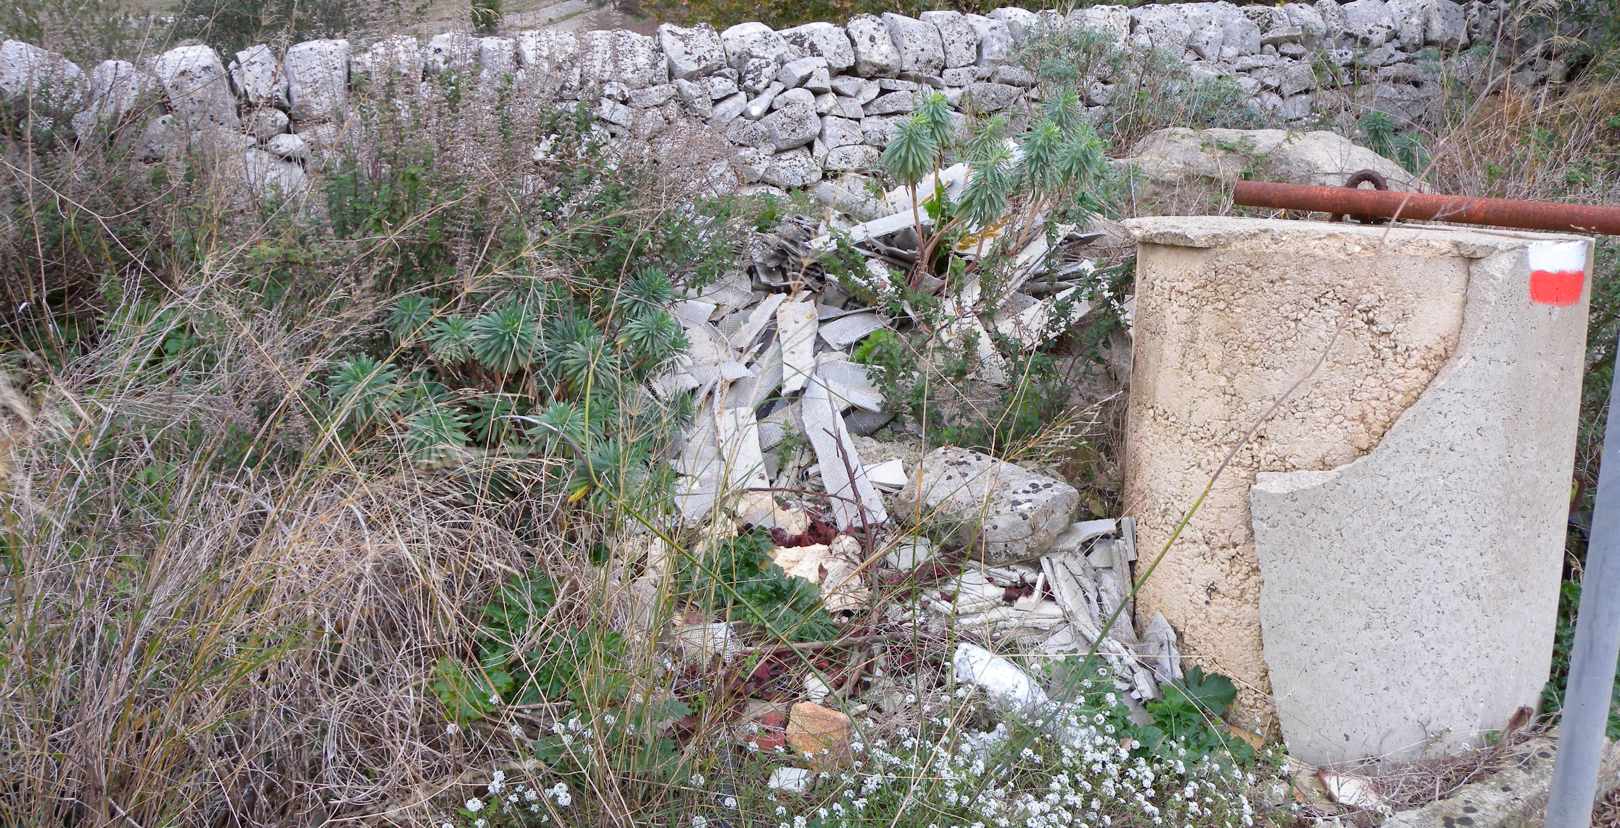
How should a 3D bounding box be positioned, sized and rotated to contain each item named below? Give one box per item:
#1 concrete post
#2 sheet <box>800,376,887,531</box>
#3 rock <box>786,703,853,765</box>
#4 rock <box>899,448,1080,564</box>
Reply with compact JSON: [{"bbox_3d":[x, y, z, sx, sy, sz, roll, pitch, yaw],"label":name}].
[{"bbox_3d":[1.160,0.106,2.886,0.890,1.020,0.890,0,11,0],"label":"concrete post"},{"bbox_3d":[0.077,0.106,3.790,0.125,0.030,0.594,-3,43,-14],"label":"sheet"},{"bbox_3d":[0.020,0.639,2.620,0.134,0.115,0.110,0,12,0],"label":"rock"},{"bbox_3d":[0.478,0.242,3.500,0.480,0.230,0.360,0,12,0],"label":"rock"}]

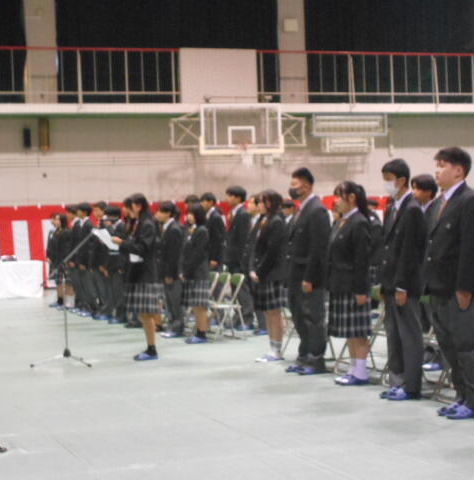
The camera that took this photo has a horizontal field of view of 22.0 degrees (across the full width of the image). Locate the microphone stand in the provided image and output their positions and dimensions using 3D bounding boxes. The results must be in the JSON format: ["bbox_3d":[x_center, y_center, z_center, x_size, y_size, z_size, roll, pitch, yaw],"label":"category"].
[{"bbox_3d":[-1.675,0.552,11.750,0.600,1.280,0.540,-2,1,-19],"label":"microphone stand"}]

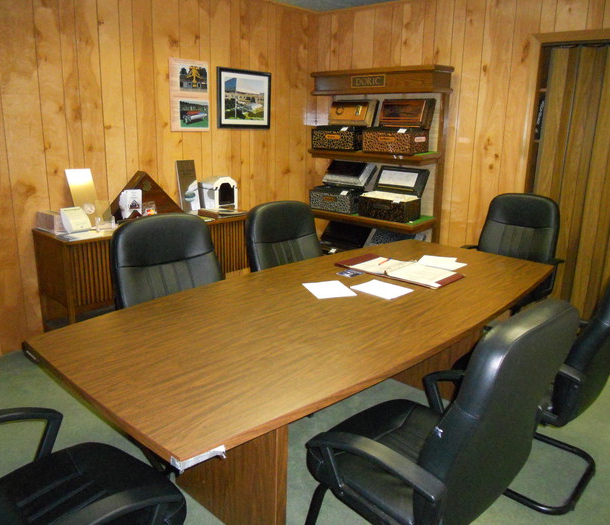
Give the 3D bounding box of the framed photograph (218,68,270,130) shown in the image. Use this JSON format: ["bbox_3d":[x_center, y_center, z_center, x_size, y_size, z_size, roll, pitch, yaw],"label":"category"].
[{"bbox_3d":[-0.492,-1.358,4.564,0.028,0.468,0.595,13,19,38],"label":"framed photograph"}]

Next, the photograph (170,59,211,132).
[{"bbox_3d":[-0.865,-1.257,4.138,0.018,0.522,0.369,13,19,38],"label":"photograph"}]

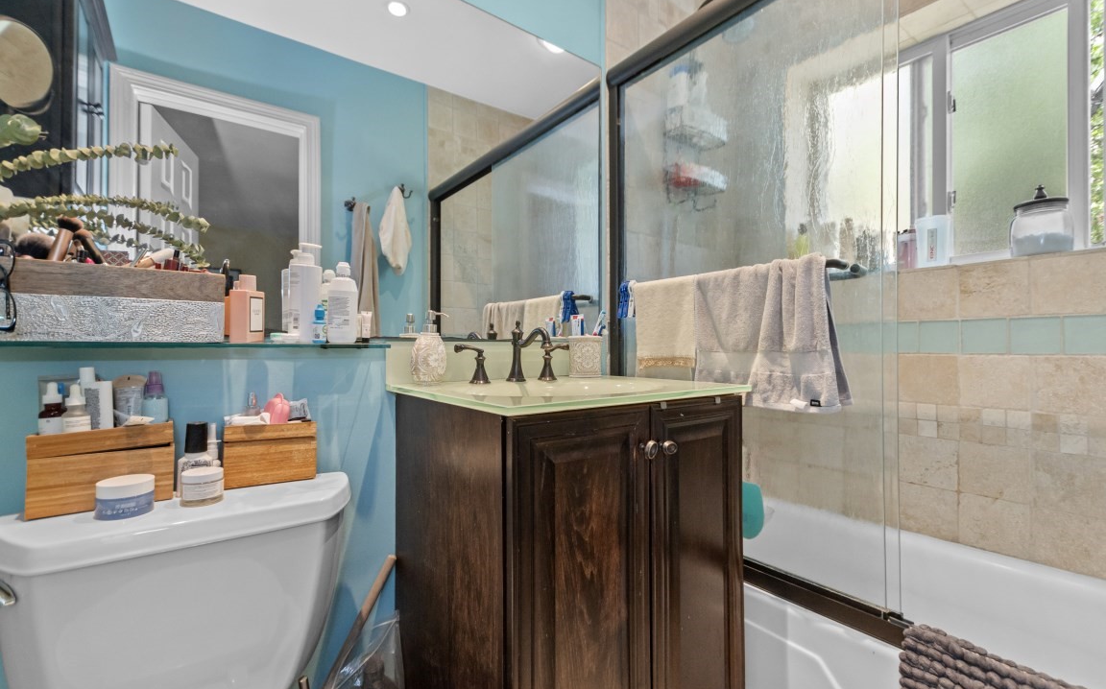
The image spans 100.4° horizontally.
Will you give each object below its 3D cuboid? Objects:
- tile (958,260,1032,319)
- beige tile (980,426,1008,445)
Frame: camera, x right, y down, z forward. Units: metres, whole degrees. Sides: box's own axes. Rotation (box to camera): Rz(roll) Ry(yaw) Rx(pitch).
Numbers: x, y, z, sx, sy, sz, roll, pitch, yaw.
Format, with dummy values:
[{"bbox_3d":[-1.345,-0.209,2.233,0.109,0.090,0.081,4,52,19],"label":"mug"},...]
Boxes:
[{"bbox_3d":[1.294,-0.154,1.354,0.012,0.151,0.151,0,0,-38],"label":"tile"},{"bbox_3d":[1.293,0.269,1.351,0.012,0.051,0.049,0,-1,-37],"label":"beige tile"}]

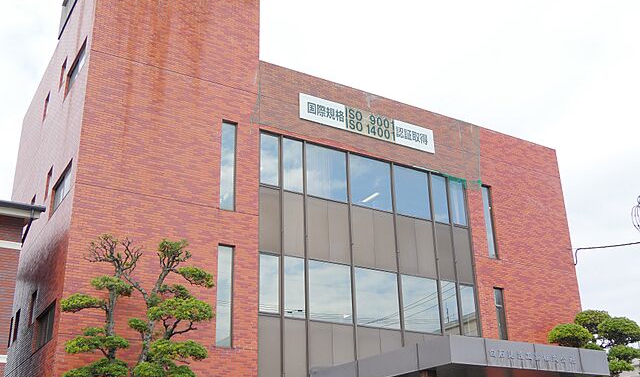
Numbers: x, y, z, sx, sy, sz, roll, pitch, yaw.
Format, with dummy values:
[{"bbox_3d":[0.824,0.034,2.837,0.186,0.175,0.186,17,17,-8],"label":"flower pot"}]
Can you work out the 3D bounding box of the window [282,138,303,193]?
[{"bbox_3d":[-0.865,-0.697,21.270,0.687,1.658,0.100,11,-23,-28],"label":"window"}]

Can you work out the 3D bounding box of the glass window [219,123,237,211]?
[{"bbox_3d":[-2.726,-0.652,20.245,0.461,2.690,0.100,11,-23,-28],"label":"glass window"}]

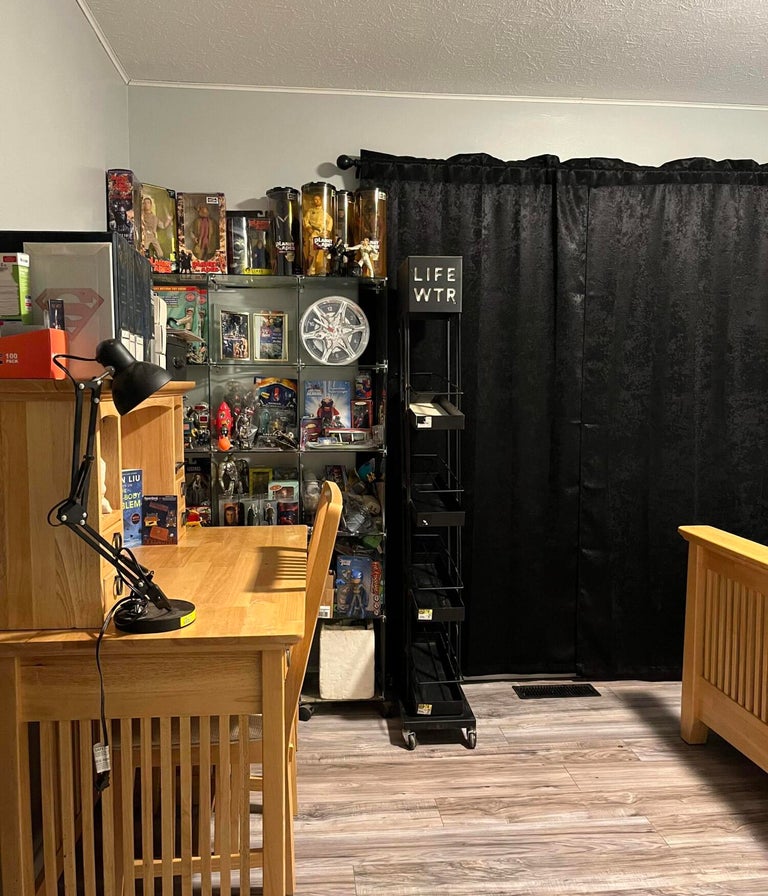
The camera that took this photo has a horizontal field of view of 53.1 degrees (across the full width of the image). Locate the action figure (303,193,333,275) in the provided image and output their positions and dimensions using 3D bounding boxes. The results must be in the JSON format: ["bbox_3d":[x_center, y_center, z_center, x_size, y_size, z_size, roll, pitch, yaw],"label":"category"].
[{"bbox_3d":[-0.244,-0.800,2.876,0.114,0.300,0.080,0,4,-6],"label":"action figure"}]

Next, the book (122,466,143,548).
[{"bbox_3d":[-0.743,0.176,2.150,0.028,0.214,0.137,3,5,35],"label":"book"}]

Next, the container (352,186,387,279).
[{"bbox_3d":[-0.048,-0.799,2.901,0.128,0.329,0.128,0,4,-6],"label":"container"}]

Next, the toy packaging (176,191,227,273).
[{"bbox_3d":[-0.662,-0.774,2.820,0.176,0.288,0.090,0,4,-3],"label":"toy packaging"}]

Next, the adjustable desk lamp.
[{"bbox_3d":[-0.493,0.067,1.470,0.249,0.548,0.157,-1,4,-13],"label":"adjustable desk lamp"}]

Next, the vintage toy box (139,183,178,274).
[{"bbox_3d":[-0.799,-0.752,2.703,0.137,0.297,0.085,-3,6,-40],"label":"vintage toy box"}]

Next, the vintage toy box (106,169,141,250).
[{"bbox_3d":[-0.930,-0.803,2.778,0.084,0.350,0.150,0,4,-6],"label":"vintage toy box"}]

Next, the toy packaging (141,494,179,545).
[{"bbox_3d":[-0.692,0.223,2.386,0.103,0.154,0.030,0,4,-6],"label":"toy packaging"}]

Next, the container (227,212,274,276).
[{"bbox_3d":[-0.478,-0.726,2.740,0.160,0.242,0.090,0,4,-5],"label":"container"}]

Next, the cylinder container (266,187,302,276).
[{"bbox_3d":[-0.364,-0.771,2.808,0.121,0.323,0.121,0,4,-5],"label":"cylinder container"}]

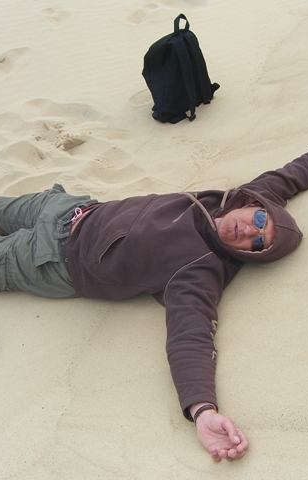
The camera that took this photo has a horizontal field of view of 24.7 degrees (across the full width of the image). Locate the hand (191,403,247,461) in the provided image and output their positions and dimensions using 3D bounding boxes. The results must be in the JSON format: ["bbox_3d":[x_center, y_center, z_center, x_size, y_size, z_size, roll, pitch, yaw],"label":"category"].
[{"bbox_3d":[0.168,0.497,1.836,0.100,0.080,0.160,-28,41,-7],"label":"hand"}]

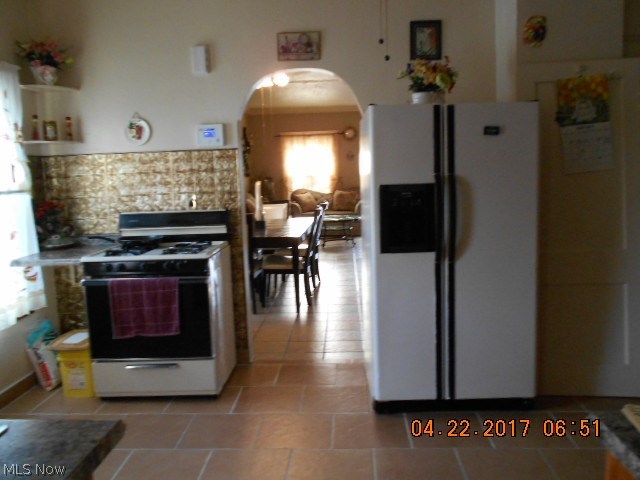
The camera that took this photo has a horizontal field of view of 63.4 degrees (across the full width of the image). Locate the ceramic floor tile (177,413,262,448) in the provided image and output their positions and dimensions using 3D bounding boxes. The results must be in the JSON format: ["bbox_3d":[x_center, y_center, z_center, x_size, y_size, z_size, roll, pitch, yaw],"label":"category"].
[{"bbox_3d":[-0.535,1.052,2.849,0.401,0.012,0.401,-1,7,3],"label":"ceramic floor tile"}]

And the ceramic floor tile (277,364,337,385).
[{"bbox_3d":[-0.088,0.949,3.629,0.407,0.012,0.398,-1,7,2],"label":"ceramic floor tile"}]

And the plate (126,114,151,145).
[{"bbox_3d":[-1.292,-0.787,3.698,0.180,0.215,0.024,-1,7,3],"label":"plate"}]

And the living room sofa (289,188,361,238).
[{"bbox_3d":[0.165,-0.556,10.662,1.580,0.970,0.880,-1,7,3],"label":"living room sofa"}]

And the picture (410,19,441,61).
[{"bbox_3d":[0.728,-1.364,3.540,0.220,0.267,0.020,-1,7,3],"label":"picture"}]

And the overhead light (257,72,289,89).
[{"bbox_3d":[-0.511,-1.697,5.510,0.364,0.182,0.364,-1,7,2],"label":"overhead light"}]

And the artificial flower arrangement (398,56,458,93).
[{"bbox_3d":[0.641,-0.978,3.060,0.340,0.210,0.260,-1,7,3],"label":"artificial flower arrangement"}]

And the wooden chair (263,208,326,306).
[{"bbox_3d":[-0.309,0.167,5.699,0.626,1.030,0.485,-1,7,2],"label":"wooden chair"}]

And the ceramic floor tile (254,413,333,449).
[{"bbox_3d":[-0.130,1.049,2.841,0.409,0.012,0.398,-1,7,2],"label":"ceramic floor tile"}]

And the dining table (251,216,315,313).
[{"bbox_3d":[-0.604,0.234,6.249,0.960,0.773,2.222,-1,7,2],"label":"dining table"}]

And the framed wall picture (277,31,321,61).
[{"bbox_3d":[-0.138,-1.325,3.551,0.303,0.189,0.020,-1,7,2],"label":"framed wall picture"}]

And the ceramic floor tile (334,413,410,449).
[{"bbox_3d":[0.279,1.042,2.824,0.409,0.012,0.398,-1,7,2],"label":"ceramic floor tile"}]

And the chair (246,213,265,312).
[{"bbox_3d":[-0.833,0.227,5.360,0.465,1.020,0.555,-1,7,2],"label":"chair"}]

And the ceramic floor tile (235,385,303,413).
[{"bbox_3d":[-0.315,1.000,3.243,0.401,0.012,0.401,-1,7,3],"label":"ceramic floor tile"}]

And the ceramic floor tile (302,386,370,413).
[{"bbox_3d":[0.092,0.992,3.224,0.401,0.012,0.401,-1,7,3],"label":"ceramic floor tile"}]

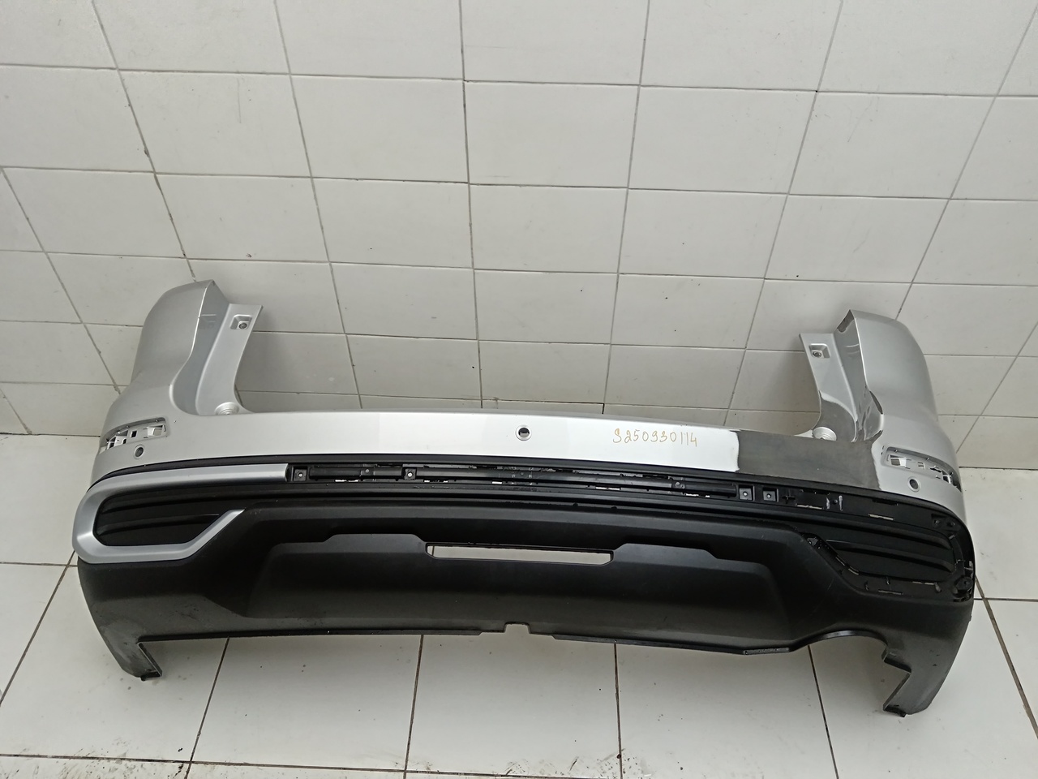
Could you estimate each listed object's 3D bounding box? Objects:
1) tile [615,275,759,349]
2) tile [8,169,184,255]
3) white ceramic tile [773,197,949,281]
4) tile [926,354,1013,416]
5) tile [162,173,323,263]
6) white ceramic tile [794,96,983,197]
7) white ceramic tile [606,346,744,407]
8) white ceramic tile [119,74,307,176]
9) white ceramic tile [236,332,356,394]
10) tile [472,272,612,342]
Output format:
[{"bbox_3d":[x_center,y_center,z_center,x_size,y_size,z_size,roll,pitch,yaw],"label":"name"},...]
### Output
[{"bbox_3d":[0.357,-0.170,1.754,0.300,0.200,0.009,2,47,1],"label":"tile"},{"bbox_3d":[-0.848,-0.352,1.636,0.300,0.200,0.009,2,47,1],"label":"tile"},{"bbox_3d":[0.660,-0.300,1.601,0.300,0.200,0.010,2,47,1],"label":"white ceramic tile"},{"bbox_3d":[0.960,-0.013,1.888,0.300,0.200,0.010,2,47,1],"label":"tile"},{"bbox_3d":[-0.547,-0.341,1.630,0.300,0.200,0.010,2,47,1],"label":"tile"},{"bbox_3d":[0.660,-0.435,1.448,0.300,0.200,0.008,2,47,2],"label":"white ceramic tile"},{"bbox_3d":[0.355,-0.030,1.900,0.300,0.200,0.008,2,47,2],"label":"white ceramic tile"},{"bbox_3d":[-0.545,-0.480,1.483,0.300,0.200,0.010,2,47,1],"label":"white ceramic tile"},{"bbox_3d":[-0.549,-0.064,1.926,0.300,0.200,0.009,2,47,1],"label":"white ceramic tile"},{"bbox_3d":[0.056,-0.182,1.762,0.300,0.200,0.010,2,47,1],"label":"tile"}]

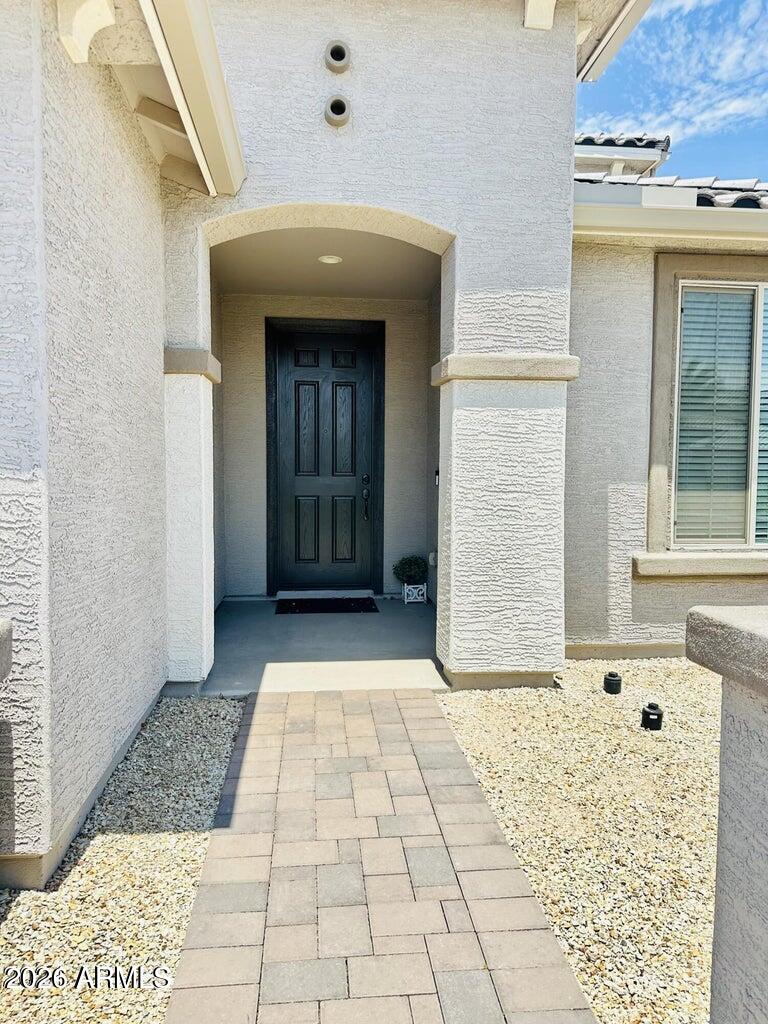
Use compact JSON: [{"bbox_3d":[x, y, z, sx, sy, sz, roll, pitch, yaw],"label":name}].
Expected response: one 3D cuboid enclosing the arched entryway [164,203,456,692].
[{"bbox_3d":[-0.417,-0.338,4.181,1.600,2.695,0.490,0,4,-6],"label":"arched entryway"}]

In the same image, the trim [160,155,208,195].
[{"bbox_3d":[-1.047,-1.785,3.752,0.285,0.125,0.040,21,2,-7],"label":"trim"}]

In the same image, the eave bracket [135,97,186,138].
[{"bbox_3d":[-1.017,-1.820,3.307,0.255,0.195,0.060,0,3,-6],"label":"eave bracket"}]

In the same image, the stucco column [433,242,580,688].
[{"bbox_3d":[0.710,-0.261,4.317,0.760,2.545,0.550,0,4,-6],"label":"stucco column"}]

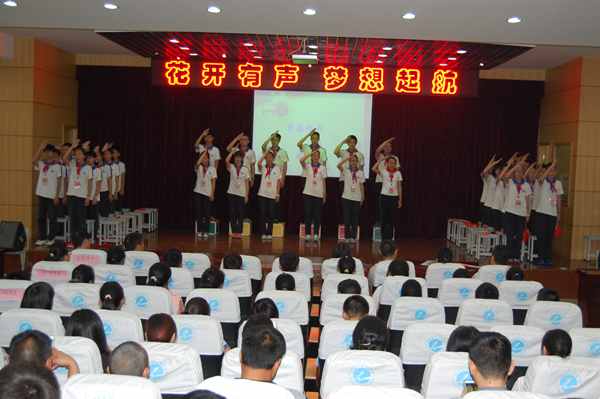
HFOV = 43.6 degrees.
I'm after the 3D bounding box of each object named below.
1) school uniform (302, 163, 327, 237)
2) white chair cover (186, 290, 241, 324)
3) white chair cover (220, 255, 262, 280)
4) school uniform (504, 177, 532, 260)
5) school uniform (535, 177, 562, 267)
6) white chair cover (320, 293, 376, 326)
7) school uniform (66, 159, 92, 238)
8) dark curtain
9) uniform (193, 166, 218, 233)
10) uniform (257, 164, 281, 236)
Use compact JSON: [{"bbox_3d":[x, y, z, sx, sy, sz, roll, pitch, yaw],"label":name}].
[{"bbox_3d":[0.252,0.000,13.000,0.390,1.260,0.270,2,3,1],"label":"school uniform"},{"bbox_3d":[-0.712,0.873,6.170,0.430,0.275,0.150,2,3,2],"label":"white chair cover"},{"bbox_3d":[-0.636,0.739,8.149,0.430,0.275,0.150,2,3,2],"label":"white chair cover"},{"bbox_3d":[3.395,0.312,11.699,0.430,1.260,0.270,2,3,2],"label":"school uniform"},{"bbox_3d":[3.828,0.339,11.545,0.430,1.305,0.270,2,3,2],"label":"school uniform"},{"bbox_3d":[0.403,0.909,6.220,0.450,0.280,0.150,2,3,1],"label":"white chair cover"},{"bbox_3d":[-3.420,0.031,11.624,0.410,1.252,0.270,2,3,2],"label":"school uniform"},{"bbox_3d":[0.181,-0.883,14.300,8.850,3.030,0.200,2,3,1],"label":"dark curtain"},{"bbox_3d":[-1.631,0.000,12.800,0.390,1.200,0.270,2,3,1],"label":"uniform"},{"bbox_3d":[-0.542,0.017,12.900,0.390,1.230,0.270,2,3,1],"label":"uniform"}]

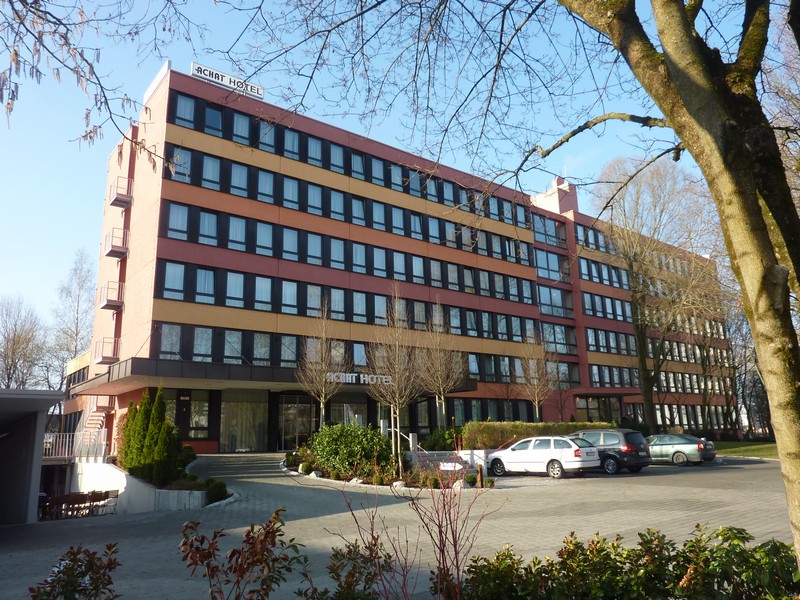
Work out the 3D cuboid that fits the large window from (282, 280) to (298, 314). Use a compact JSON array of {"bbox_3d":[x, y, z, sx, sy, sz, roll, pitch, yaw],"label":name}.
[{"bbox_3d":[-6.082,-0.124,31.734,0.960,1.820,0.120,9,-18,-37],"label":"large window"}]

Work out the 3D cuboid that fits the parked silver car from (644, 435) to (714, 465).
[{"bbox_3d":[13.110,7.491,28.871,1.780,1.460,4.570,10,-19,-40],"label":"parked silver car"}]

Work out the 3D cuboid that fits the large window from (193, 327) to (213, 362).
[{"bbox_3d":[-9.069,2.153,26.538,0.900,1.692,0.120,9,-18,-36],"label":"large window"}]

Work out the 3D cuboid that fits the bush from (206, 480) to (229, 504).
[{"bbox_3d":[-5.018,5.264,15.800,0.656,0.620,0.656,9,-18,-37],"label":"bush"}]

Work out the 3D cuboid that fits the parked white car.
[{"bbox_3d":[5.548,6.209,22.886,1.770,1.470,4.570,11,-19,-42],"label":"parked white car"}]

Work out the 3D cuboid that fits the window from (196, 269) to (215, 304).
[{"bbox_3d":[-9.749,-0.700,28.984,0.960,1.820,0.120,9,-18,-37],"label":"window"}]

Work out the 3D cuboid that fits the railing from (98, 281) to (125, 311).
[{"bbox_3d":[-15.382,-0.183,30.950,0.786,1.186,1.492,9,-18,-37],"label":"railing"}]

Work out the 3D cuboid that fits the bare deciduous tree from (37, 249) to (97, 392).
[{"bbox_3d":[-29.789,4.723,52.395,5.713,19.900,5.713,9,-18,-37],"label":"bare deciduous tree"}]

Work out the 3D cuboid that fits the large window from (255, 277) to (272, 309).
[{"bbox_3d":[-6.709,-0.293,28.424,0.831,1.632,0.120,9,-18,-36],"label":"large window"}]

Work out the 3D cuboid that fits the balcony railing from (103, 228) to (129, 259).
[{"bbox_3d":[-15.477,-3.044,31.661,0.786,1.186,1.492,9,-18,-37],"label":"balcony railing"}]

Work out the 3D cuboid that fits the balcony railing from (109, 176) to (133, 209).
[{"bbox_3d":[-16.598,-6.390,34.484,0.868,1.209,1.798,9,-18,-37],"label":"balcony railing"}]

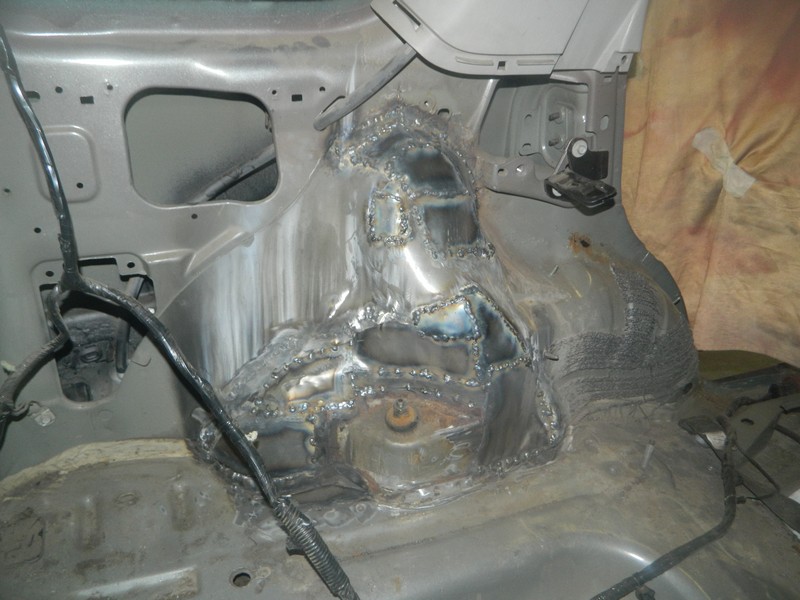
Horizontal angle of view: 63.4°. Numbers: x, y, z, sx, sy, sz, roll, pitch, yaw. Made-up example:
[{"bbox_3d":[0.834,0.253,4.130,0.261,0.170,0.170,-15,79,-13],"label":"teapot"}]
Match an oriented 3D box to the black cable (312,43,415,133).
[{"bbox_3d":[-0.047,-0.302,0.930,0.180,0.030,0.036,-40,15,12],"label":"black cable"}]

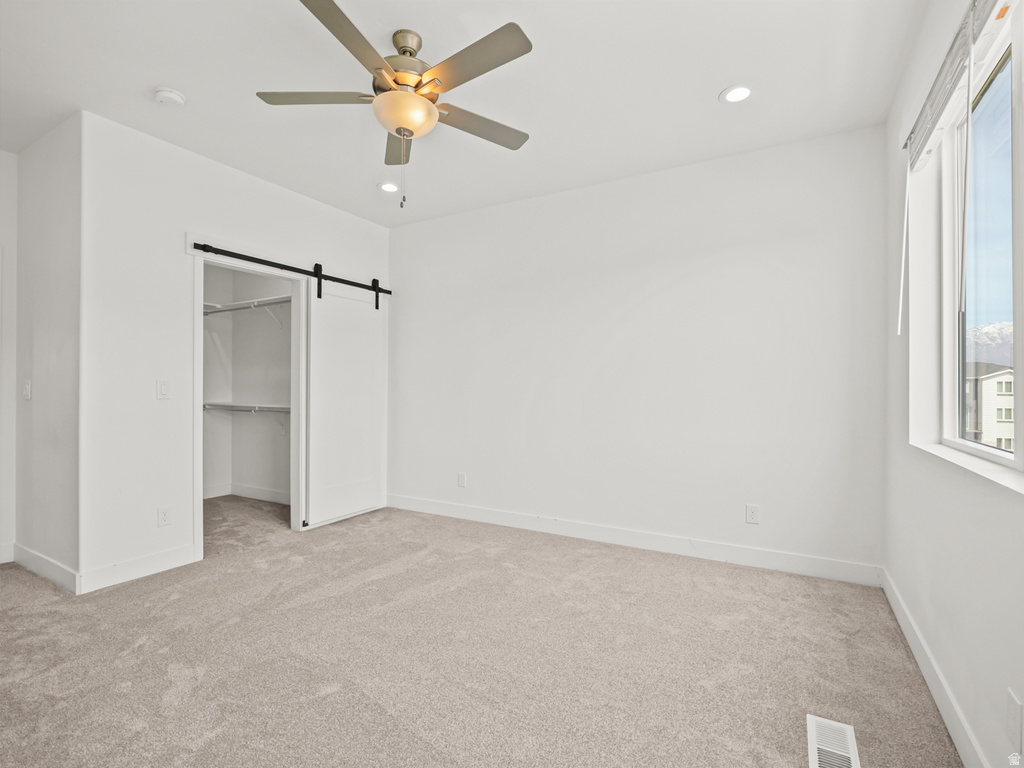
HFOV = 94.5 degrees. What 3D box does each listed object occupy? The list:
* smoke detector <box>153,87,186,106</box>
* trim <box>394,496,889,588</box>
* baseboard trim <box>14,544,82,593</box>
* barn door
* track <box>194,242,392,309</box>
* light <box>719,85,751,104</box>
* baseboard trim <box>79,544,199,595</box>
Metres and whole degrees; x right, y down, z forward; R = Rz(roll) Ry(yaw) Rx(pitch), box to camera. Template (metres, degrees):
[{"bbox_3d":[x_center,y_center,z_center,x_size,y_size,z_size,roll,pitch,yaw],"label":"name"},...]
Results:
[{"bbox_3d":[-1.857,-1.548,2.571,0.143,0.045,0.143,0,0,31],"label":"smoke detector"},{"bbox_3d":[0.488,1.149,3.762,3.948,0.121,0.016,0,0,29],"label":"trim"},{"bbox_3d":[-2.905,1.135,2.939,1.030,0.123,0.016,0,0,29],"label":"baseboard trim"},{"bbox_3d":[-1.451,0.165,4.271,0.038,2.055,0.869,0,0,31],"label":"barn door"},{"bbox_3d":[-1.660,-0.857,3.925,0.069,0.293,1.798,0,0,31],"label":"track"},{"bbox_3d":[1.225,-1.555,2.565,0.180,0.018,0.180,0,0,31],"label":"light"},{"bbox_3d":[-2.305,1.136,2.941,0.016,0.123,0.606,0,0,31],"label":"baseboard trim"}]

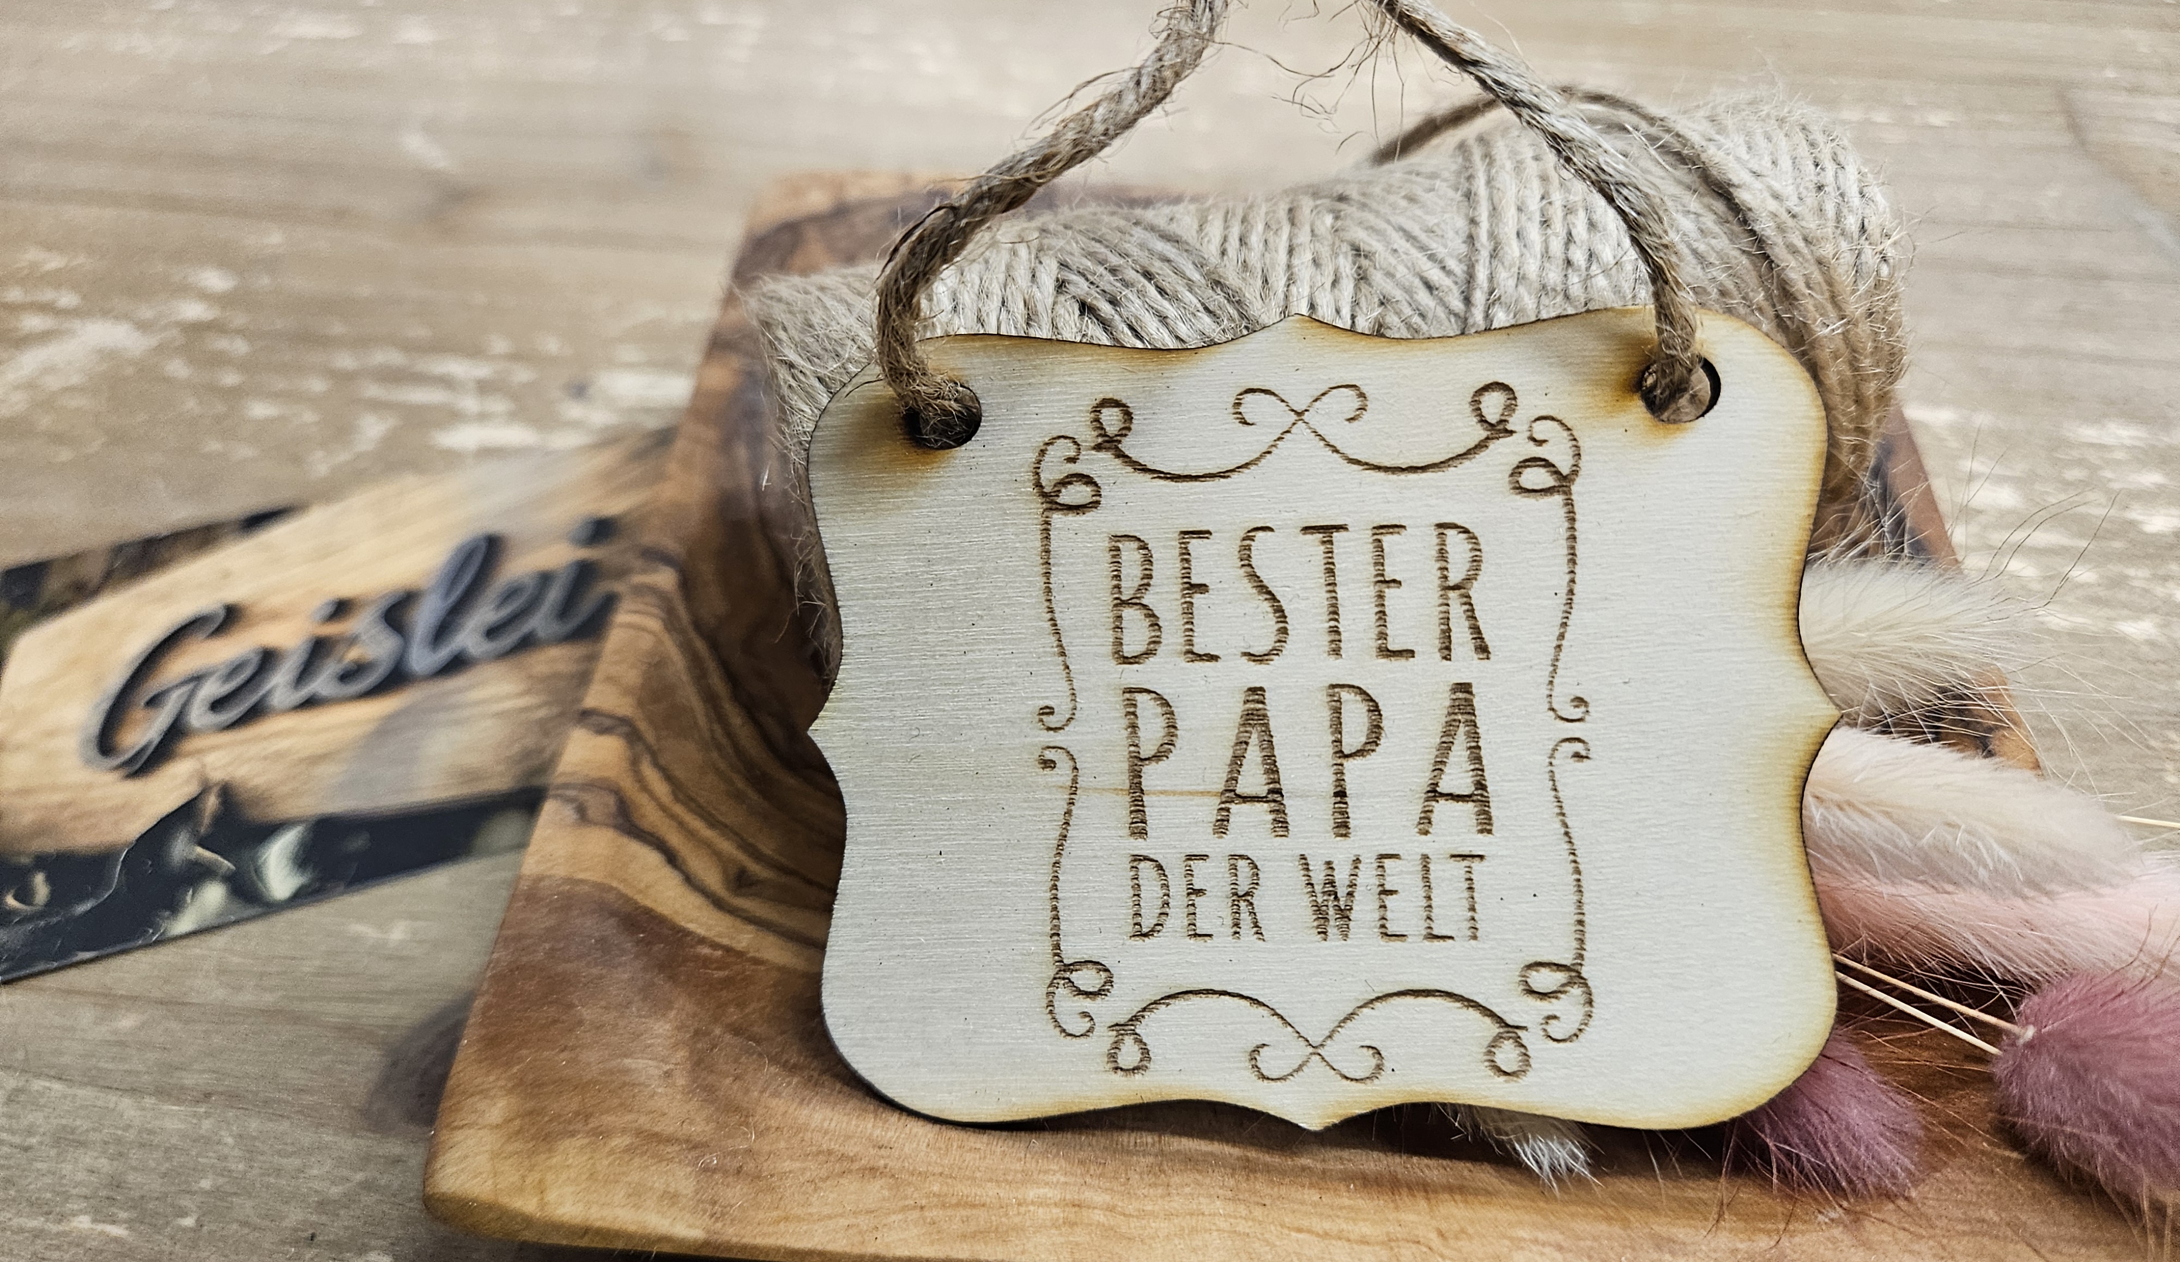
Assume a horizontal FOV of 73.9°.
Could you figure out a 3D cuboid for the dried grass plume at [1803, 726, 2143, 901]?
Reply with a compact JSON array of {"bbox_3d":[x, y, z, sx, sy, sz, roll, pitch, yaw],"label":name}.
[{"bbox_3d":[0.084,0.018,0.145,0.041,0.015,0.015,9,54,5],"label":"dried grass plume"}]

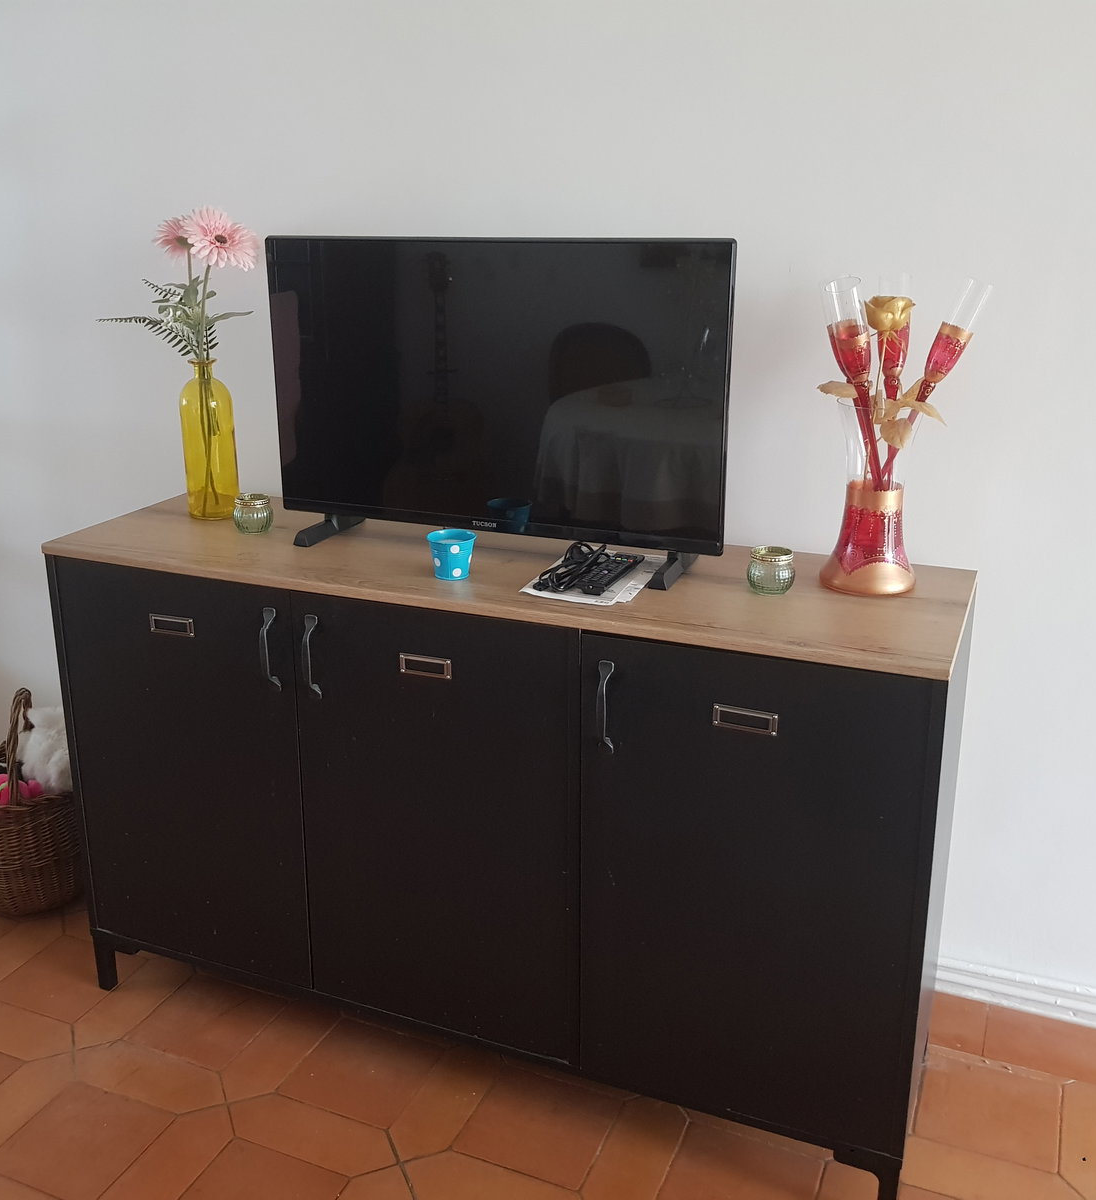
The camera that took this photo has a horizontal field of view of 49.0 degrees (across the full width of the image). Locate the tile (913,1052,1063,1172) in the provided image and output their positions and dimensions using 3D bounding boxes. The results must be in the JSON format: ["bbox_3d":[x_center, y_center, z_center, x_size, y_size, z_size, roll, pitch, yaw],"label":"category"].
[{"bbox_3d":[0.690,0.801,1.879,0.200,0.016,0.200,8,19,22],"label":"tile"}]

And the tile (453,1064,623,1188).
[{"bbox_3d":[-0.013,0.811,1.844,0.200,0.016,0.200,8,19,22],"label":"tile"}]

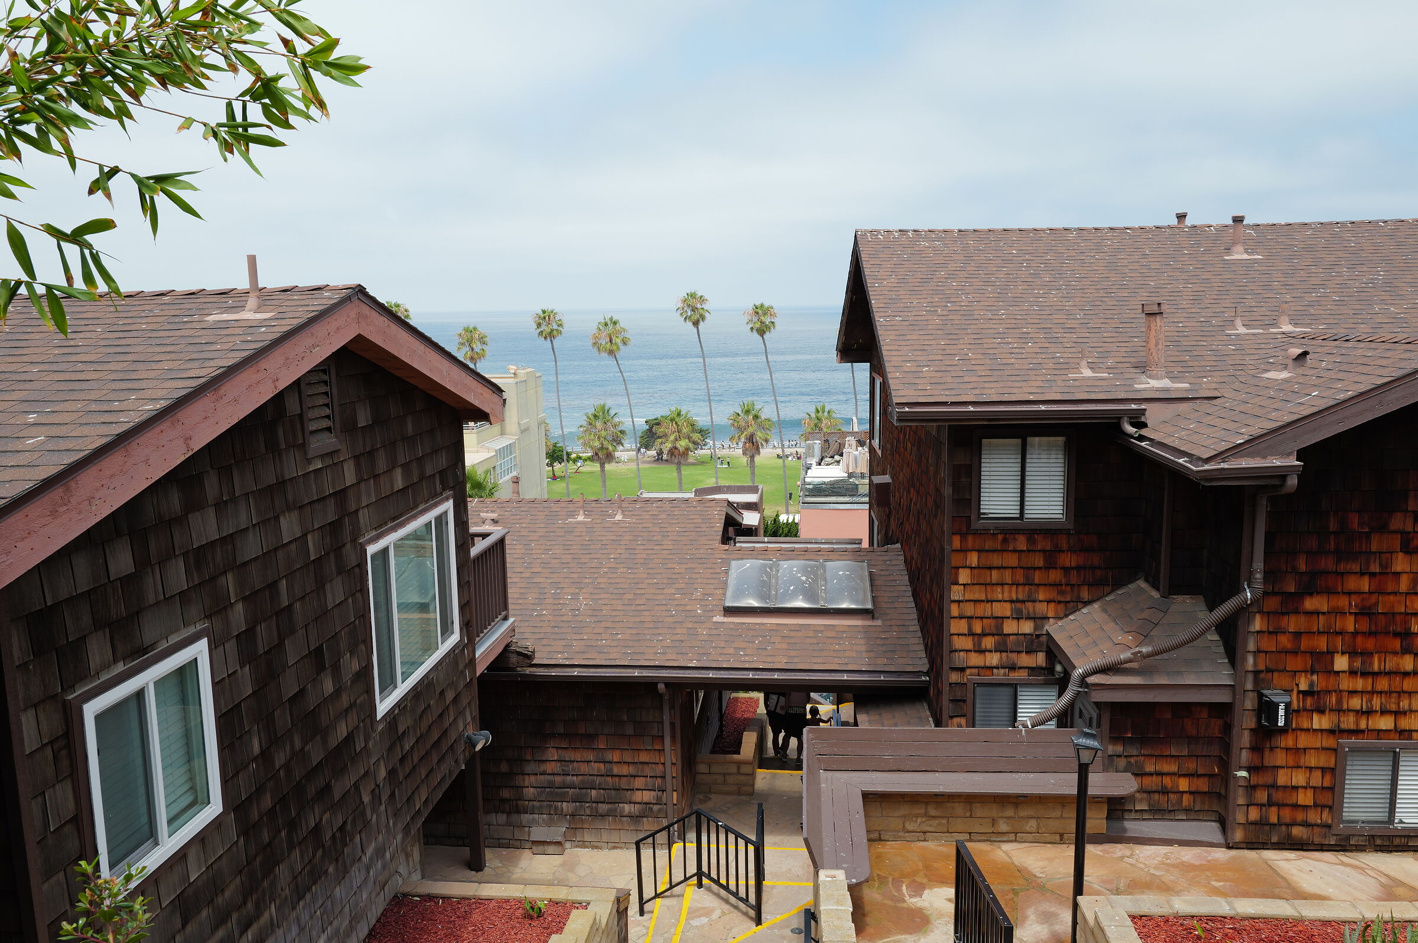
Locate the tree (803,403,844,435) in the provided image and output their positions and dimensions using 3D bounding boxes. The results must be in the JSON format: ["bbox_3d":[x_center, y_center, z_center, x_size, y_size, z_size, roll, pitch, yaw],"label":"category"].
[{"bbox_3d":[13.743,-1.078,132.923,5.016,14.435,5.000,-1,9,0],"label":"tree"}]

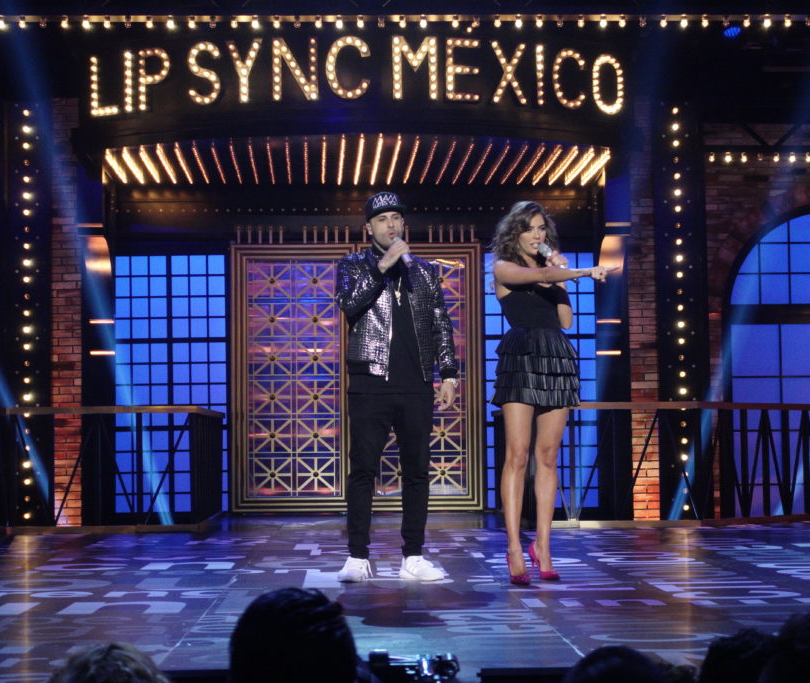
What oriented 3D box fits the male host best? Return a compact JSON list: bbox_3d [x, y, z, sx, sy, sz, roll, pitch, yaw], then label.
[{"bbox_3d":[-0.044,0.199,9.340,0.570,1.810,0.430,0,-3,-15],"label":"male host"}]

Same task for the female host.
[{"bbox_3d":[0.672,0.213,9.200,0.480,1.750,0.560,1,-3,-32],"label":"female host"}]

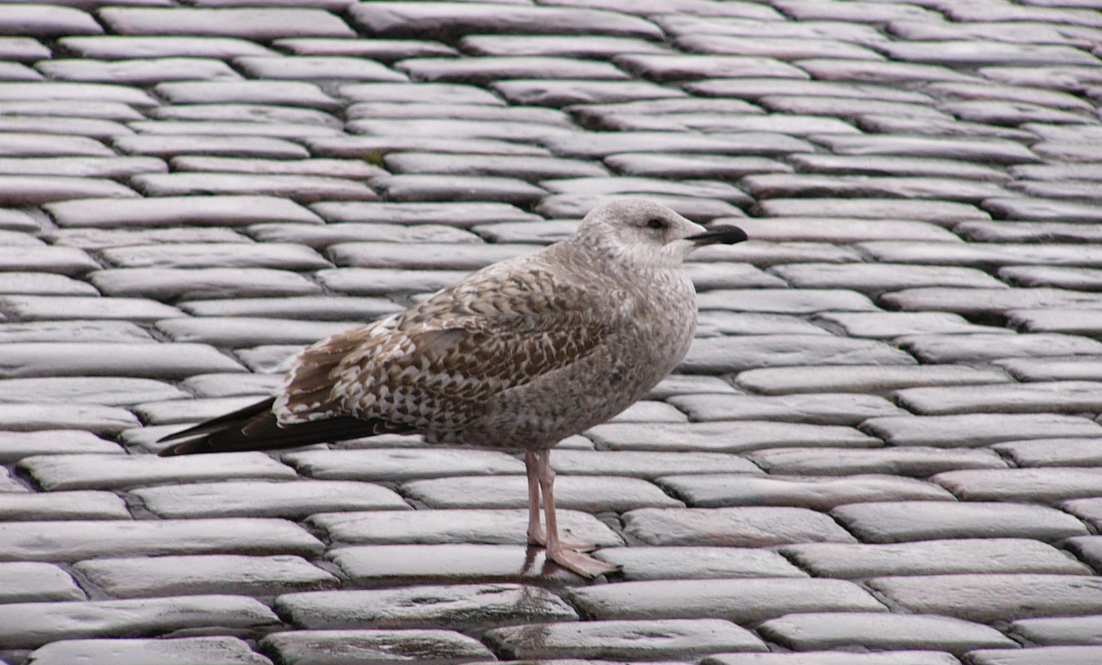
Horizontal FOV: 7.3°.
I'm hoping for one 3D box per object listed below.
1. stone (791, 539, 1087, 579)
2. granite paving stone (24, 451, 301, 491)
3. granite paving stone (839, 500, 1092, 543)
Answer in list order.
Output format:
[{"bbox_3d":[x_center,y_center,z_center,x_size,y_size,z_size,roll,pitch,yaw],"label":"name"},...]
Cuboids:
[{"bbox_3d":[0.335,0.245,7.546,0.245,0.100,0.121,0,12,-13],"label":"stone"},{"bbox_3d":[-0.355,0.172,7.761,0.225,0.100,0.124,0,12,-13],"label":"granite paving stone"},{"bbox_3d":[0.341,0.212,7.264,0.213,0.110,0.124,1,12,-17],"label":"granite paving stone"}]

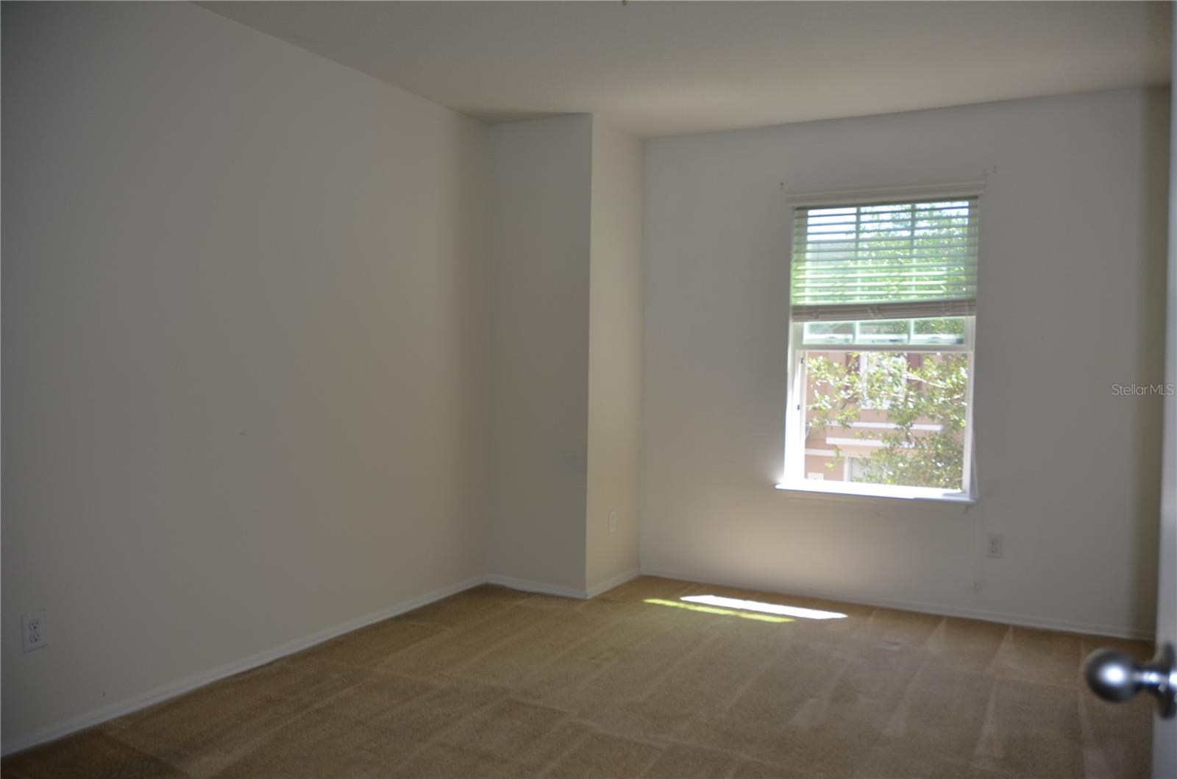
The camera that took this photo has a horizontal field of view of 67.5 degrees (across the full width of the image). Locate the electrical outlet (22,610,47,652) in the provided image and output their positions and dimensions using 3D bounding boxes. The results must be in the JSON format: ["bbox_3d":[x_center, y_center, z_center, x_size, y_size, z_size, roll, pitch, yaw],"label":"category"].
[{"bbox_3d":[-1.662,0.726,2.649,0.009,0.115,0.071,2,2,28],"label":"electrical outlet"}]

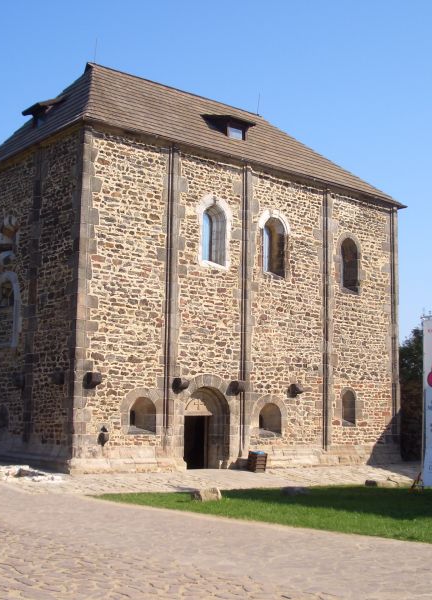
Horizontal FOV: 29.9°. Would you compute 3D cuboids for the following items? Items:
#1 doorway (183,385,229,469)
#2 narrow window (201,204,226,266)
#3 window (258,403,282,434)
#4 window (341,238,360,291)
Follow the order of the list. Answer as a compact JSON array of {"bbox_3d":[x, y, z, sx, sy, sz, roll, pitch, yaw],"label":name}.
[{"bbox_3d":[-0.494,4.786,30.484,2.100,3.000,0.600,8,-11,-39],"label":"doorway"},{"bbox_3d":[-0.166,-2.512,31.590,1.250,2.450,0.300,8,-11,-39],"label":"narrow window"},{"bbox_3d":[2.099,4.731,32.487,1.260,1.260,0.300,8,-11,-39],"label":"window"},{"bbox_3d":[5.966,-1.650,36.656,1.250,2.330,0.300,8,-11,-39],"label":"window"}]

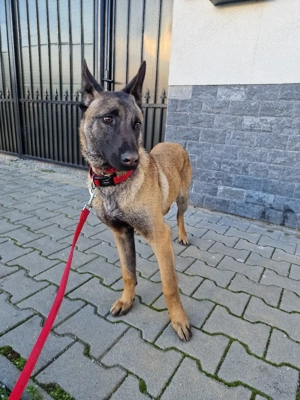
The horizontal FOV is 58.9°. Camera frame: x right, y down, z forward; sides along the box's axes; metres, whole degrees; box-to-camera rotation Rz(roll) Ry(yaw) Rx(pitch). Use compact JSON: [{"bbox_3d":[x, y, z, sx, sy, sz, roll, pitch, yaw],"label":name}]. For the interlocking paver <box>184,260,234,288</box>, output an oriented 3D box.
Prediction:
[{"bbox_3d":[0.283,0.371,1.254,0.200,0.060,0.162,13,19,30],"label":"interlocking paver"}]

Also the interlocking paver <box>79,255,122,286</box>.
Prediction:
[{"bbox_3d":[-0.211,0.353,1.219,0.198,0.066,0.163,13,19,29],"label":"interlocking paver"}]

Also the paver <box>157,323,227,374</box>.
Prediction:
[{"bbox_3d":[0.137,0.484,0.861,0.198,0.066,0.163,13,19,29],"label":"paver"}]

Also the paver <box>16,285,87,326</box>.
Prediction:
[{"bbox_3d":[-0.368,0.416,0.997,0.200,0.060,0.162,13,19,30],"label":"paver"}]

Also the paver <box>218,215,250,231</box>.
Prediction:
[{"bbox_3d":[0.585,0.204,1.881,0.200,0.060,0.162,13,19,30],"label":"paver"}]

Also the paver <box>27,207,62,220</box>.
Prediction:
[{"bbox_3d":[-0.740,0.122,1.854,0.200,0.060,0.162,13,19,30],"label":"paver"}]

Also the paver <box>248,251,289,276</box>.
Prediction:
[{"bbox_3d":[0.609,0.353,1.385,0.200,0.060,0.162,13,19,30],"label":"paver"}]

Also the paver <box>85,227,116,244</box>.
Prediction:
[{"bbox_3d":[-0.227,0.252,1.545,0.198,0.066,0.163,13,19,29],"label":"paver"}]

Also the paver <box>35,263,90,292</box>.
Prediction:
[{"bbox_3d":[-0.373,0.363,1.153,0.198,0.066,0.163,13,19,29],"label":"paver"}]

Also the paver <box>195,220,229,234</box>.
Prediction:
[{"bbox_3d":[0.421,0.213,1.809,0.198,0.066,0.163,13,19,29],"label":"paver"}]

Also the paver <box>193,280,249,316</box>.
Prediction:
[{"bbox_3d":[0.291,0.424,1.090,0.198,0.066,0.163,13,19,29],"label":"paver"}]

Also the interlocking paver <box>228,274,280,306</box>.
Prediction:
[{"bbox_3d":[0.454,0.411,1.154,0.200,0.060,0.162,13,19,30],"label":"interlocking paver"}]

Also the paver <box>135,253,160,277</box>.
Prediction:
[{"bbox_3d":[-0.049,0.343,1.284,0.198,0.066,0.163,13,19,29],"label":"paver"}]

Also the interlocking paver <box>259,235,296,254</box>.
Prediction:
[{"bbox_3d":[0.764,0.296,1.616,0.200,0.060,0.162,13,19,30],"label":"interlocking paver"}]

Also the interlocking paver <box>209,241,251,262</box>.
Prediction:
[{"bbox_3d":[0.438,0.312,1.485,0.200,0.060,0.162,13,19,30],"label":"interlocking paver"}]

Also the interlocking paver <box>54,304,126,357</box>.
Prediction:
[{"bbox_3d":[-0.197,0.455,0.896,0.200,0.060,0.162,13,19,30],"label":"interlocking paver"}]

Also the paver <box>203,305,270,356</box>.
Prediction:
[{"bbox_3d":[0.299,0.474,0.926,0.198,0.066,0.163,13,19,29],"label":"paver"}]

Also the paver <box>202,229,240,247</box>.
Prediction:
[{"bbox_3d":[0.429,0.264,1.645,0.198,0.066,0.163,13,19,29],"label":"paver"}]

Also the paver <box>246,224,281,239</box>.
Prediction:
[{"bbox_3d":[0.753,0.244,1.777,0.198,0.066,0.163,13,19,29],"label":"paver"}]

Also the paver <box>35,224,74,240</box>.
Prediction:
[{"bbox_3d":[-0.562,0.218,1.590,0.200,0.060,0.162,13,19,30],"label":"paver"}]

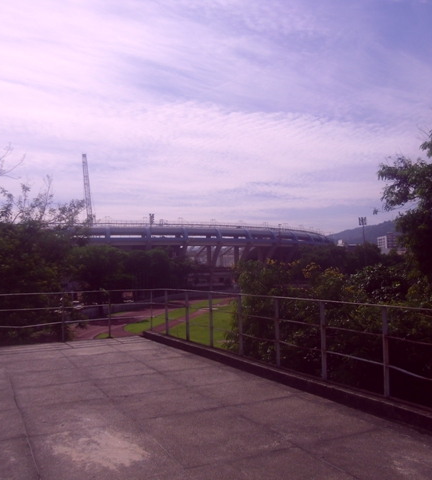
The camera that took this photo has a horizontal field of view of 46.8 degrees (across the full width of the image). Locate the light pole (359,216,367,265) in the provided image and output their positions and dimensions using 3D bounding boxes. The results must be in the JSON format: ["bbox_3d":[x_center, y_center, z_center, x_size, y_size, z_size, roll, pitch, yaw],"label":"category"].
[{"bbox_3d":[49.918,5.313,167.916,2.600,26.600,0.900,-3,-4,30],"label":"light pole"}]

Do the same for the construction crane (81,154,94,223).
[{"bbox_3d":[-71.208,-11.677,281.190,14.000,73.900,10.000,-3,-4,30],"label":"construction crane"}]

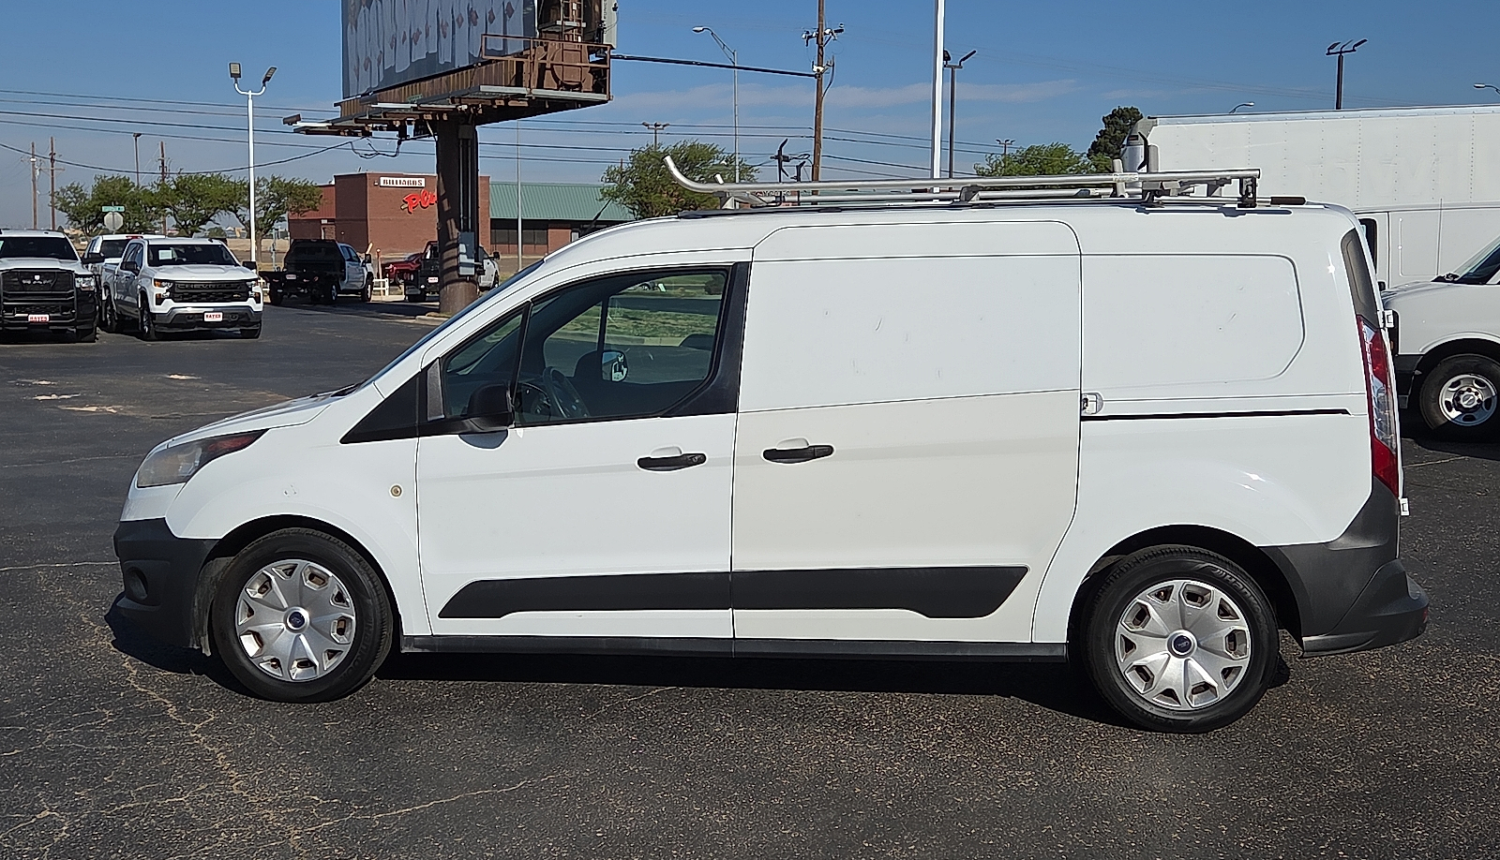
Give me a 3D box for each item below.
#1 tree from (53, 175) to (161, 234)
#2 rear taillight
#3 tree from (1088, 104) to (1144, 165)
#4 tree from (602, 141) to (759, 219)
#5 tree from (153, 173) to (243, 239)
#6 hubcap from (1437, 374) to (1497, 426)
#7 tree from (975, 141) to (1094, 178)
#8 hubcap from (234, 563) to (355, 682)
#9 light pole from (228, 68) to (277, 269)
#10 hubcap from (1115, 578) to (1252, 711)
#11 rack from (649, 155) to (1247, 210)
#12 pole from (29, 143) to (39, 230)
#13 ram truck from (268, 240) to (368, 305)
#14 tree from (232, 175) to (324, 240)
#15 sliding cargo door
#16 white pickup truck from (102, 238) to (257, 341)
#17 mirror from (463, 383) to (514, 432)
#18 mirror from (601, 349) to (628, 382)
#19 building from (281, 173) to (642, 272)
[{"bbox_3d":[-39.176,-12.749,103.000,5.900,5.540,5.610,0,6,0],"label":"tree"},{"bbox_3d":[2.118,-0.077,5.688,0.160,0.610,0.160,1,6,5],"label":"rear taillight"},{"bbox_3d":[19.314,-12.427,88.000,3.700,8.850,3.520,0,6,0],"label":"tree"},{"bbox_3d":[-3.310,-10.016,77.655,7.100,6.400,6.800,0,6,-6],"label":"tree"},{"bbox_3d":[-33.641,-12.821,103.000,5.000,5.690,4.750,0,6,0],"label":"tree"},{"bbox_3d":[5.880,-0.241,13.827,0.440,0.440,0.090,3,7,23],"label":"hubcap"},{"bbox_3d":[12.924,-9.691,75.000,6.200,6.230,5.890,0,6,0],"label":"tree"},{"bbox_3d":[-1.597,0.671,5.971,0.440,0.440,0.070,1,6,5],"label":"hubcap"},{"bbox_3d":[-15.877,-8.033,54.000,1.500,7.370,0.600,0,6,0],"label":"light pole"},{"bbox_3d":[1.435,0.712,5.617,0.440,0.440,0.070,1,6,7],"label":"hubcap"},{"bbox_3d":[0.810,-0.975,6.780,2.130,0.220,1.350,1,6,5],"label":"rack"},{"bbox_3d":[-69.994,-22.408,165.604,1.200,11.200,0.600,-2,6,-17],"label":"pole"},{"bbox_3d":[-13.801,-5.149,54.233,2.200,2.000,6.100,1,6,3],"label":"ram truck"},{"bbox_3d":[-28.784,-12.749,103.000,5.100,5.540,4.840,0,6,0],"label":"tree"},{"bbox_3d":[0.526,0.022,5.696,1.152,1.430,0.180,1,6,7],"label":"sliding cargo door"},{"bbox_3d":[-11.277,-2.898,33.397,2.070,1.920,5.870,-3,7,-30],"label":"white pickup truck"},{"bbox_3d":[-0.897,-0.076,5.800,0.150,0.175,0.230,0,6,-3],"label":"mirror"},{"bbox_3d":[-0.666,-0.292,7.720,0.140,0.180,0.220,4,7,32],"label":"mirror"},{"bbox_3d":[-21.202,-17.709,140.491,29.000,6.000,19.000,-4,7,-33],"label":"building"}]

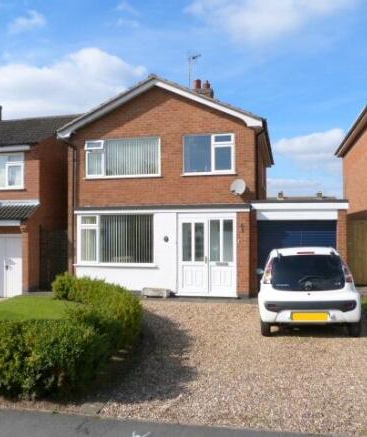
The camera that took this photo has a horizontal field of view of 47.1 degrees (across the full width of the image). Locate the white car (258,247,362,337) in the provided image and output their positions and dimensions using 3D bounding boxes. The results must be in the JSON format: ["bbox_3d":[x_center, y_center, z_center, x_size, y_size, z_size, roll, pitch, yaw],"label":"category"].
[{"bbox_3d":[2.356,1.208,8.127,1.630,1.465,3.435,0,-1,14],"label":"white car"}]

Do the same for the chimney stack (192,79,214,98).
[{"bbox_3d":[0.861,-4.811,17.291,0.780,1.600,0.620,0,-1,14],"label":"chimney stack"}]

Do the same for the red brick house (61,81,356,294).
[{"bbox_3d":[1.102,-0.964,15.578,8.370,6.270,9.050,0,-1,14],"label":"red brick house"}]

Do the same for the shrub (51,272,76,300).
[{"bbox_3d":[-3.077,1.736,10.750,0.630,0.710,0.630,0,-1,14],"label":"shrub"}]

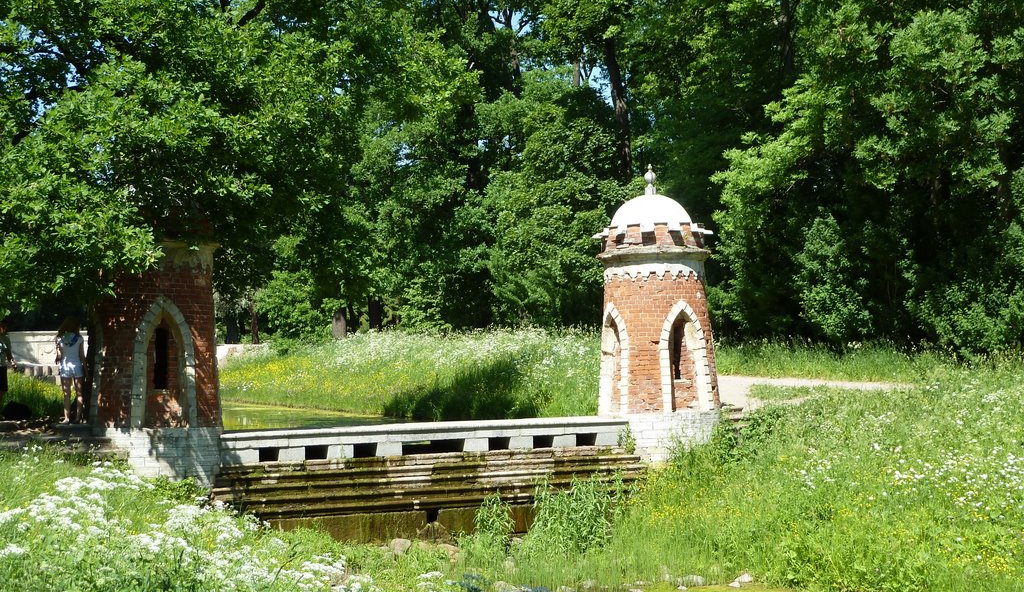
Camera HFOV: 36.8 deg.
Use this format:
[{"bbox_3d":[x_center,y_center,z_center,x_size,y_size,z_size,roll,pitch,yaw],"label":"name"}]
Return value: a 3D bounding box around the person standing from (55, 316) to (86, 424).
[{"bbox_3d":[-6.839,1.145,23.800,0.480,1.660,0.320,0,-3,-19],"label":"person standing"}]

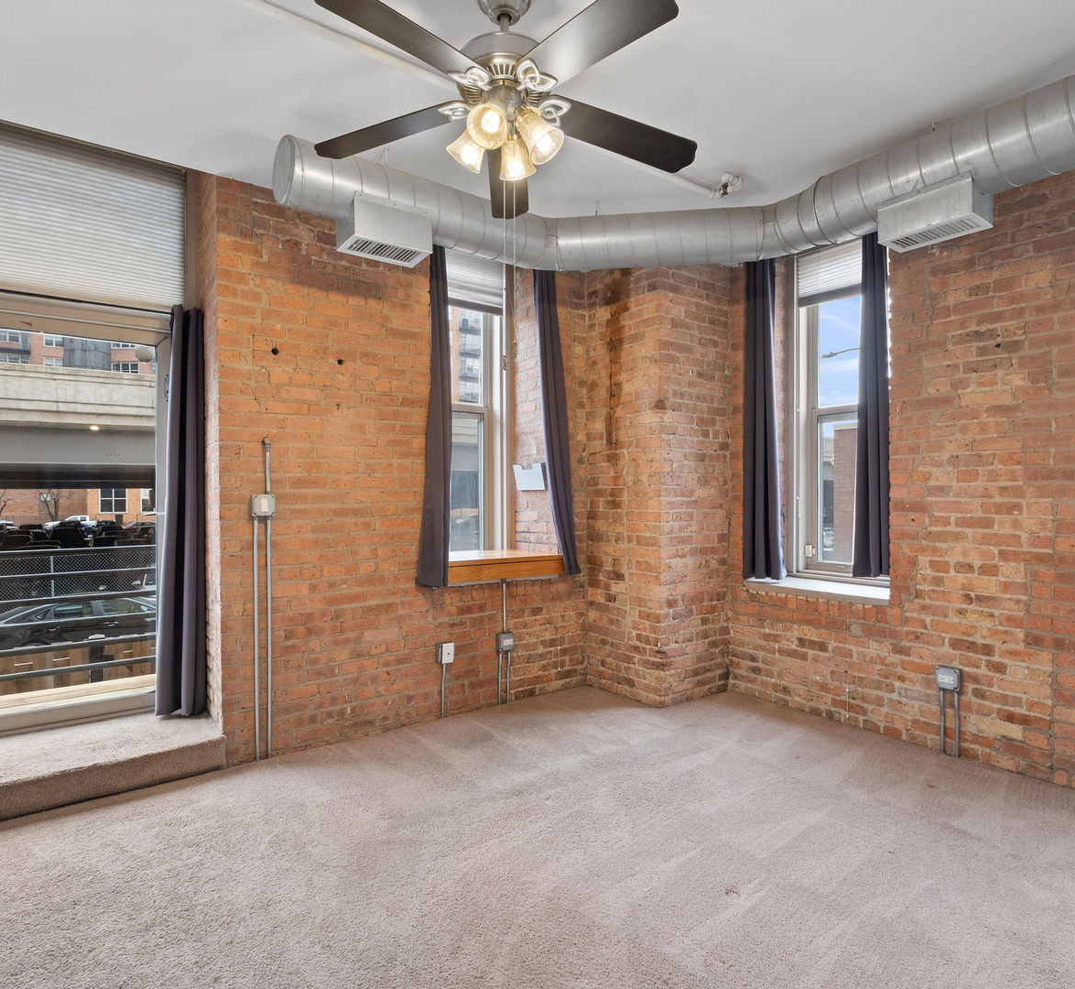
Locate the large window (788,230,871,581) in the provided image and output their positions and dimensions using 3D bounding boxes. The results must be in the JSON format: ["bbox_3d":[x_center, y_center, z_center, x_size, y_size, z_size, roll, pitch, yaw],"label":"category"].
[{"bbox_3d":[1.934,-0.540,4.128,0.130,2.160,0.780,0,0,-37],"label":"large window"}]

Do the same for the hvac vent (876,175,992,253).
[{"bbox_3d":[1.582,-1.108,2.623,0.210,0.150,0.340,0,0,-37],"label":"hvac vent"}]

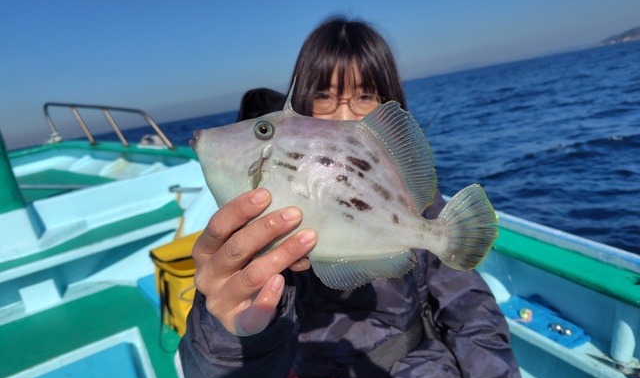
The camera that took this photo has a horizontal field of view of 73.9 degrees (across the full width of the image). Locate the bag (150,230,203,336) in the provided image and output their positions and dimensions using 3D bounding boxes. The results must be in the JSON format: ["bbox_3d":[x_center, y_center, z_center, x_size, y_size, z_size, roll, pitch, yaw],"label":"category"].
[{"bbox_3d":[-0.635,0.485,2.205,0.350,0.365,0.250,-18,16,-40],"label":"bag"}]

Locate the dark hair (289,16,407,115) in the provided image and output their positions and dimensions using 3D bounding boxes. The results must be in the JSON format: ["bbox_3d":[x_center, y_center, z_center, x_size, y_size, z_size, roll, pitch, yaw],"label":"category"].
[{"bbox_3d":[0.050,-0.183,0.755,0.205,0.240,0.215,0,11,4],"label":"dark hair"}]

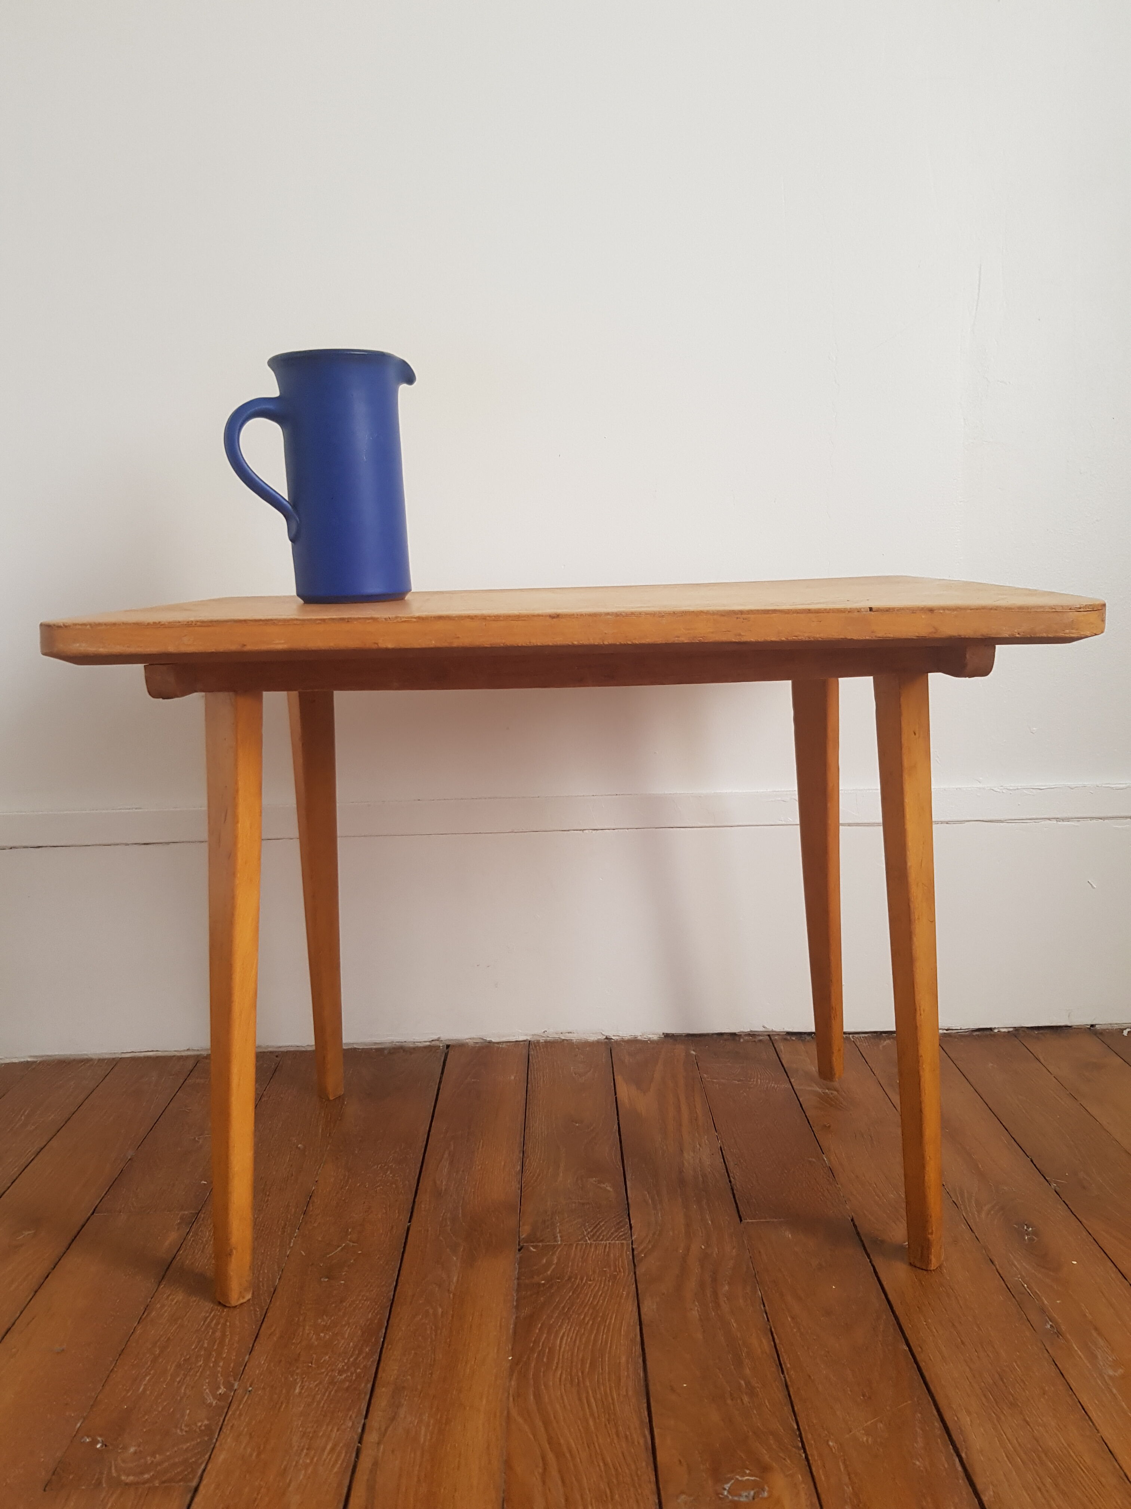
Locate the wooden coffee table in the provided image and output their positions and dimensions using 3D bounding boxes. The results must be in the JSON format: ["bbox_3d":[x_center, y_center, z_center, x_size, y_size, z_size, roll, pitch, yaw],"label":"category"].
[{"bbox_3d":[0.011,0.119,0.969,0.699,0.505,0.393,-1,10,1],"label":"wooden coffee table"}]

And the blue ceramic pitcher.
[{"bbox_3d":[-0.197,-0.223,0.936,0.156,0.193,0.111,-5,11,-21],"label":"blue ceramic pitcher"}]

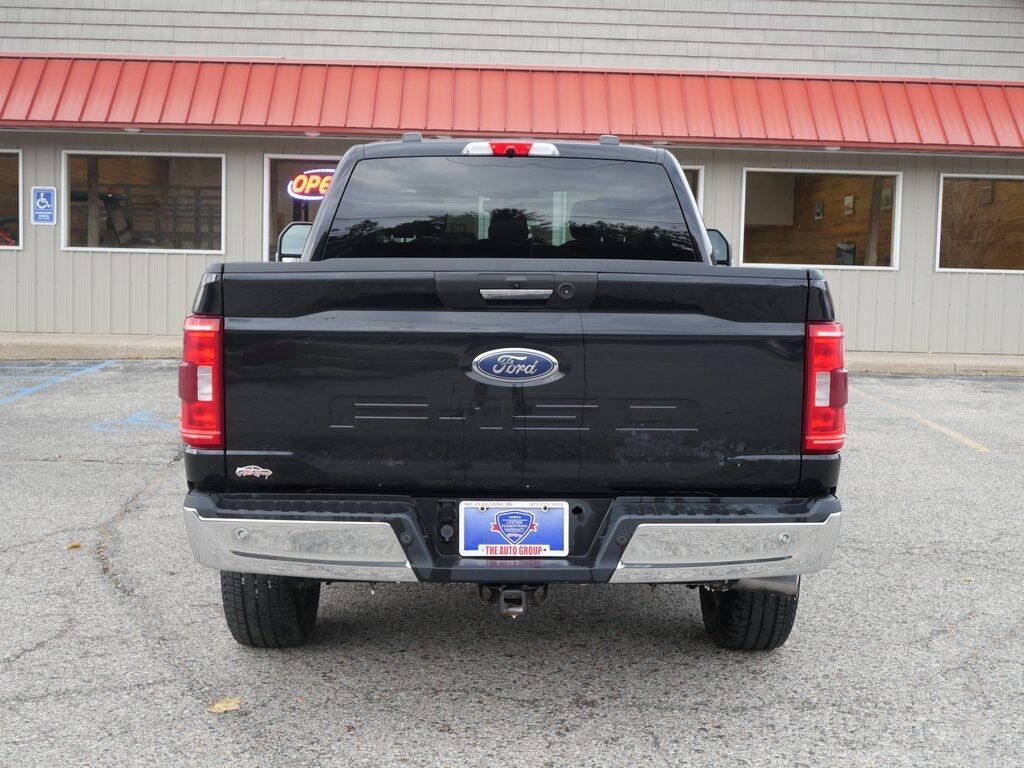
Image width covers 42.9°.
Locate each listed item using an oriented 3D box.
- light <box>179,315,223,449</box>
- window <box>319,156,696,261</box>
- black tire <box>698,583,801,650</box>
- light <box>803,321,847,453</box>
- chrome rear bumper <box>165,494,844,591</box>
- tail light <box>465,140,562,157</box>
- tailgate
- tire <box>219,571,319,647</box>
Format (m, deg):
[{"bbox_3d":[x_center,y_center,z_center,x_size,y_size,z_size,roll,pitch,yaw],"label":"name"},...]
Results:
[{"bbox_3d":[-0.880,-0.014,3.744,0.150,0.385,0.190,1,5,-1],"label":"light"},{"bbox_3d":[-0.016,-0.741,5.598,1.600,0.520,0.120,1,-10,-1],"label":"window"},{"bbox_3d":[0.848,0.573,4.856,0.280,0.810,0.810,1,5,-1],"label":"black tire"},{"bbox_3d":[0.890,0.002,3.771,0.150,0.385,0.190,1,5,-1],"label":"light"},{"bbox_3d":[0.001,0.422,3.758,1.880,0.245,0.340,1,5,-1],"label":"chrome rear bumper"},{"bbox_3d":[-0.016,-1.030,5.715,0.430,0.070,0.080,1,5,-1],"label":"tail light"},{"bbox_3d":[0.006,-0.018,3.701,1.635,0.645,0.120,1,5,-1],"label":"tailgate"},{"bbox_3d":[-0.881,0.557,4.830,0.280,0.810,0.810,1,5,-1],"label":"tire"}]

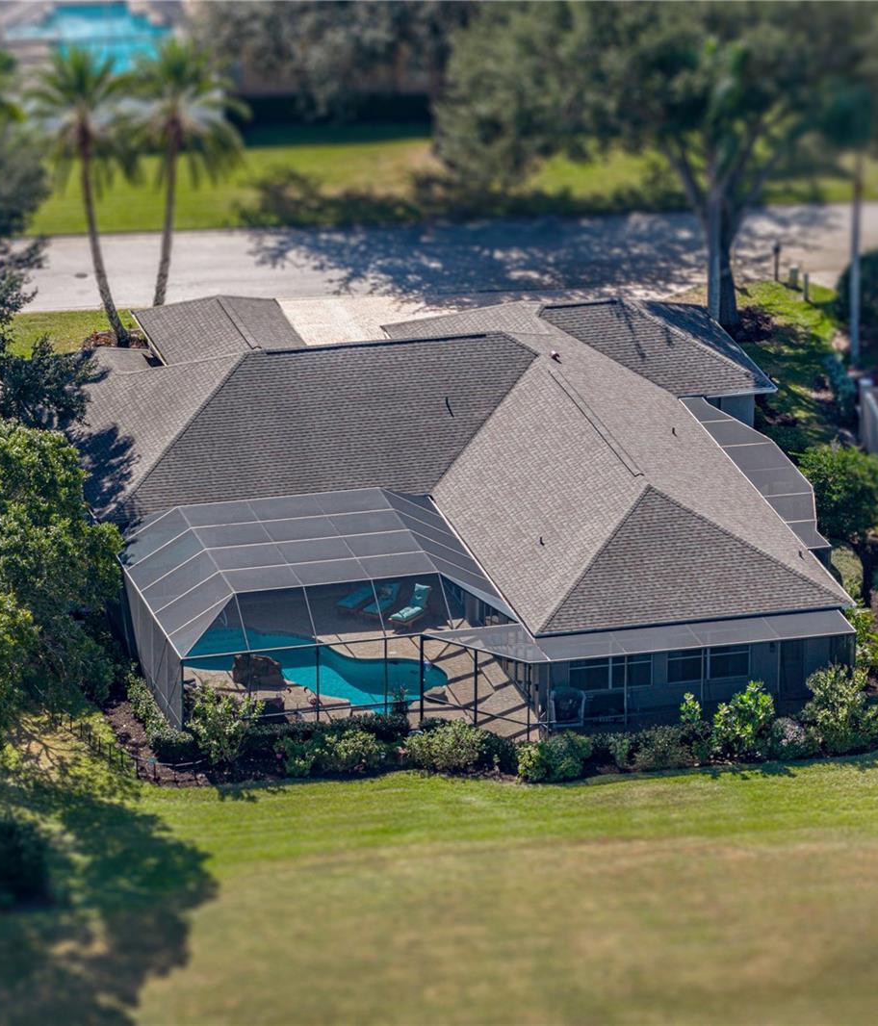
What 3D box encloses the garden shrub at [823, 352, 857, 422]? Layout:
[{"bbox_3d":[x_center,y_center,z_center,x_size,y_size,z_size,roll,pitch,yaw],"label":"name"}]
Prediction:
[{"bbox_3d":[13.432,-4.257,239.918,1.130,2.220,1.200,2,22,3],"label":"garden shrub"}]

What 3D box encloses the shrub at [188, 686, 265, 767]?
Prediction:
[{"bbox_3d":[-6.309,6.277,213.169,2.290,2.150,1.900,0,22,-2],"label":"shrub"}]

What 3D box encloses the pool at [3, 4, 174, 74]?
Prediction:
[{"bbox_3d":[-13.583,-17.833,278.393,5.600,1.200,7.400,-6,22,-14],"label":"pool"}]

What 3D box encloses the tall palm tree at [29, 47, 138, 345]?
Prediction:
[{"bbox_3d":[-12.154,-10.659,244.190,3.710,10.700,3.700,-1,22,-3],"label":"tall palm tree"}]

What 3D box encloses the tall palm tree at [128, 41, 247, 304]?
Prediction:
[{"bbox_3d":[-8.605,-10.882,244.668,4.090,10.800,4.000,0,22,-2],"label":"tall palm tree"}]

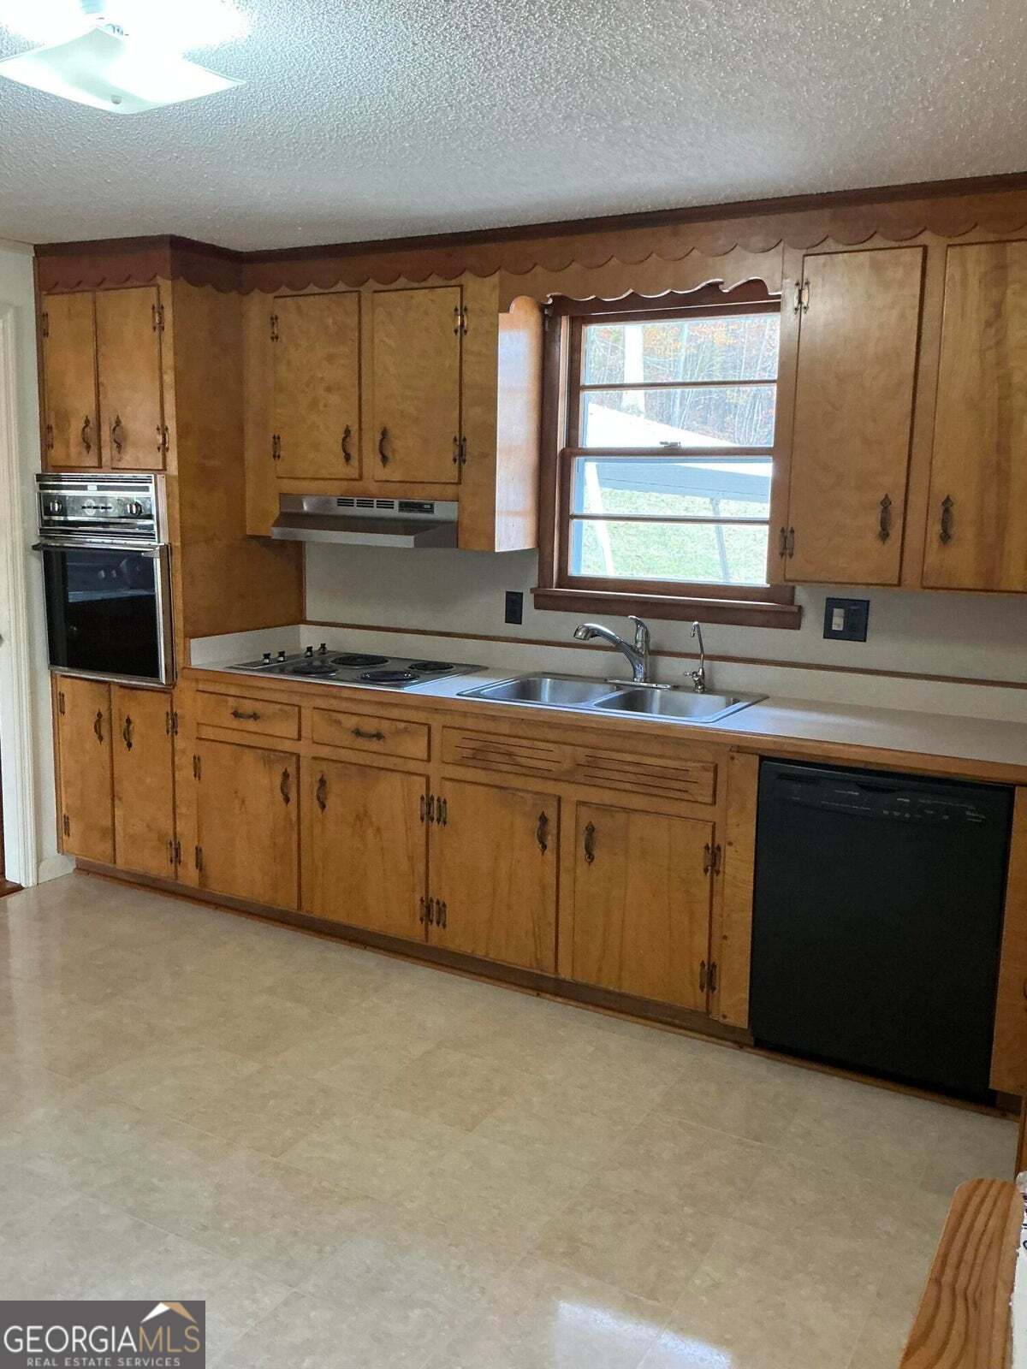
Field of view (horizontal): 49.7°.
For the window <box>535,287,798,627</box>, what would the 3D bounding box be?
[{"bbox_3d":[0.506,-0.745,3.580,0.931,1.057,0.120,6,11,28],"label":"window"}]

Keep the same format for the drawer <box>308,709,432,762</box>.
[{"bbox_3d":[-0.351,0.124,3.726,0.457,0.122,0.490,6,11,28],"label":"drawer"}]

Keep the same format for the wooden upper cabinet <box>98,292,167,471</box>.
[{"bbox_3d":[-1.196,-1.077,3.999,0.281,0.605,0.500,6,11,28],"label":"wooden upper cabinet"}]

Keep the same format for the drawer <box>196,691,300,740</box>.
[{"bbox_3d":[-0.797,0.072,3.963,0.460,0.124,0.490,6,11,28],"label":"drawer"}]

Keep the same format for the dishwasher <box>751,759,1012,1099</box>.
[{"bbox_3d":[1.053,0.593,3.100,0.615,0.835,0.610,6,11,28],"label":"dishwasher"}]

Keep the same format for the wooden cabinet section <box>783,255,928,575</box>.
[{"bbox_3d":[0.995,-0.739,3.160,0.329,0.902,0.331,6,10,29],"label":"wooden cabinet section"}]

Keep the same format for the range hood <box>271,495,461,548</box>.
[{"bbox_3d":[-0.475,-0.576,3.877,0.752,0.160,0.440,6,11,28],"label":"range hood"}]

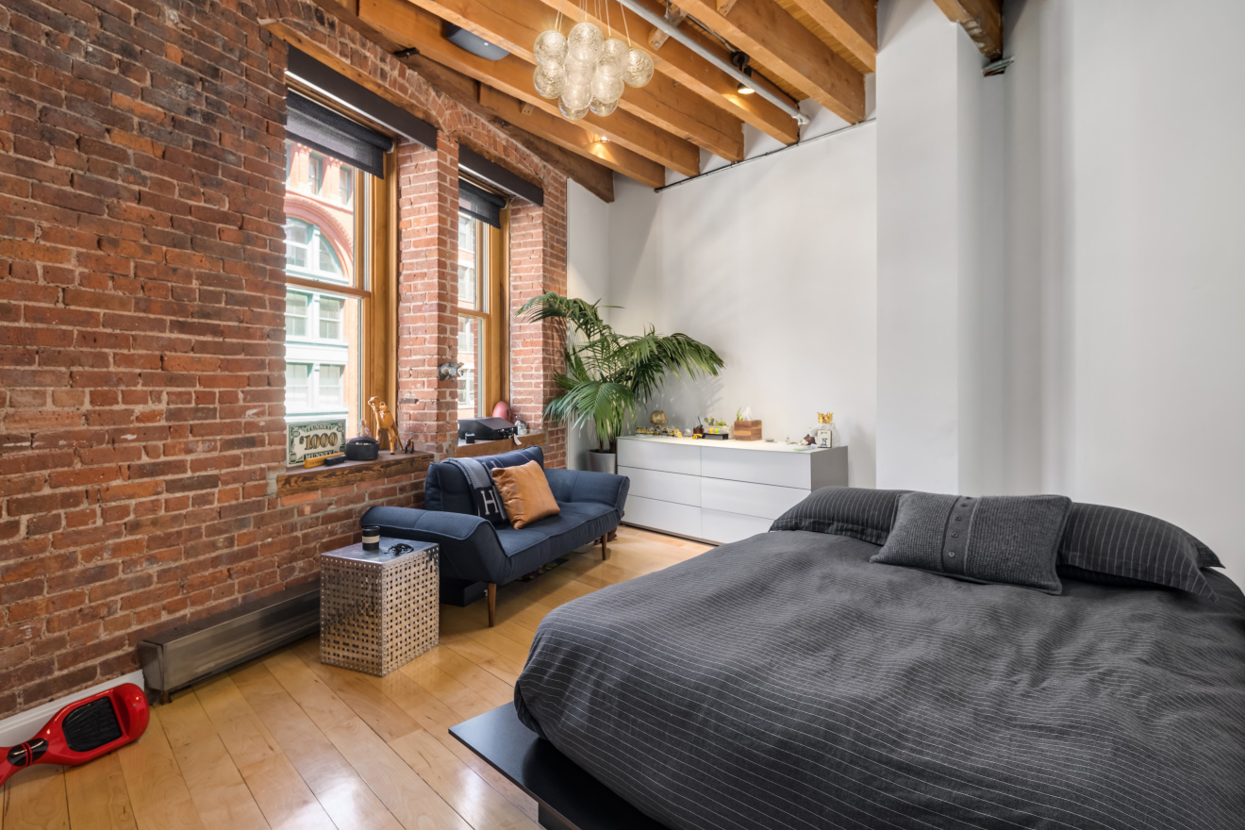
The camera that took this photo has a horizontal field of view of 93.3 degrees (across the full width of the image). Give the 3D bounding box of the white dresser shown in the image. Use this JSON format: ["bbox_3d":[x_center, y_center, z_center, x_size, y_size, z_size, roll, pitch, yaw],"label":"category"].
[{"bbox_3d":[0.801,0.602,4.727,1.778,0.762,0.560,2,3,43],"label":"white dresser"}]

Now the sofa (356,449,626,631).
[{"bbox_3d":[-0.685,0.643,3.697,0.736,0.770,1.845,1,2,25],"label":"sofa"}]

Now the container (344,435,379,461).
[{"bbox_3d":[-1.460,0.193,3.308,0.165,0.128,0.175,1,2,25],"label":"container"}]

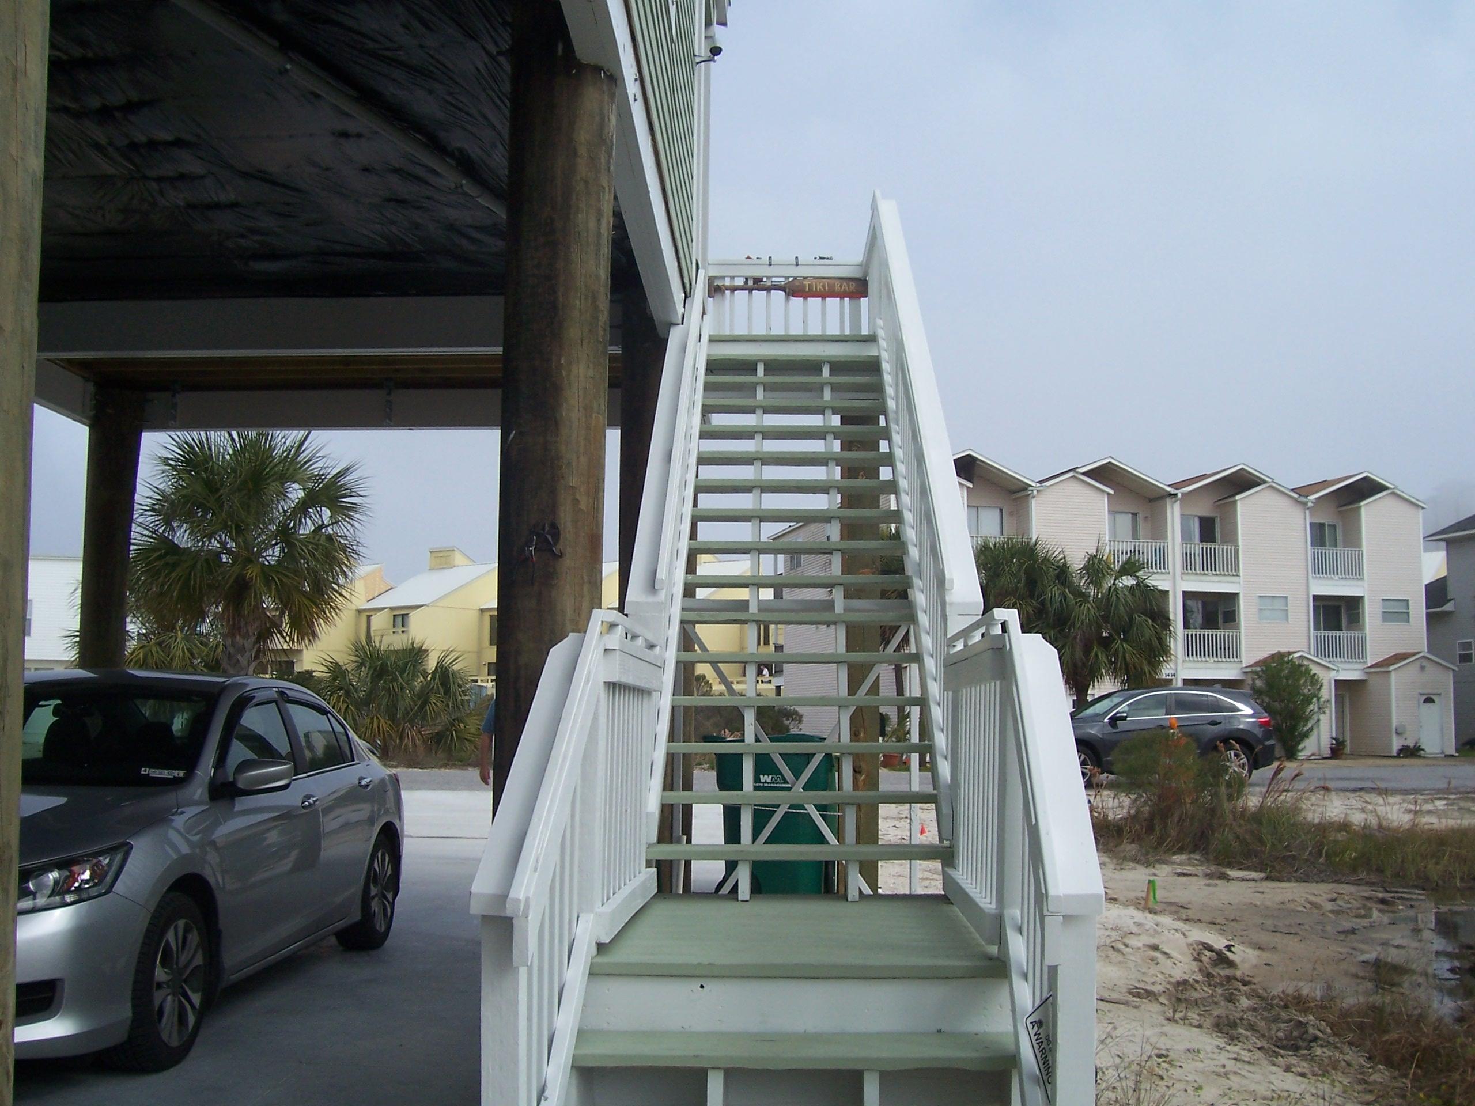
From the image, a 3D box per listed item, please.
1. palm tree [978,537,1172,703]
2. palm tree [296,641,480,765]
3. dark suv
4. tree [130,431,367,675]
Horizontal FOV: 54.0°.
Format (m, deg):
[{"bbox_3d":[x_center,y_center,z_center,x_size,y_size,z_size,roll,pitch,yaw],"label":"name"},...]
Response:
[{"bbox_3d":[7.671,2.181,33.200,4.700,5.100,4.200,0,-5,0],"label":"palm tree"},{"bbox_3d":[-7.700,3.236,32.000,4.000,2.750,3.500,0,-5,0],"label":"palm tree"},{"bbox_3d":[6.810,3.116,24.750,4.660,1.660,1.880,0,-5,-5],"label":"dark suv"},{"bbox_3d":[-7.923,0.845,23.300,3.850,5.900,3.800,0,-5,0],"label":"tree"}]

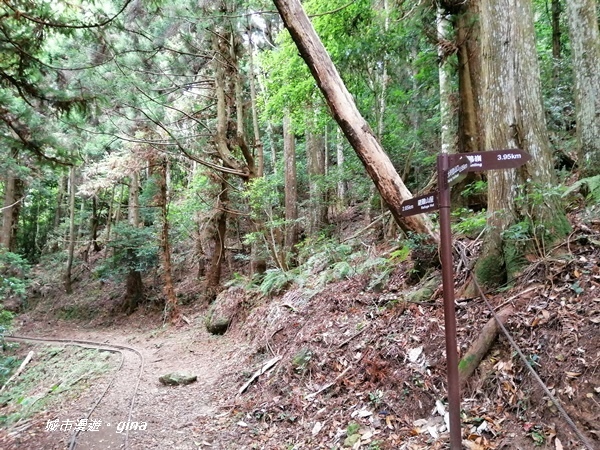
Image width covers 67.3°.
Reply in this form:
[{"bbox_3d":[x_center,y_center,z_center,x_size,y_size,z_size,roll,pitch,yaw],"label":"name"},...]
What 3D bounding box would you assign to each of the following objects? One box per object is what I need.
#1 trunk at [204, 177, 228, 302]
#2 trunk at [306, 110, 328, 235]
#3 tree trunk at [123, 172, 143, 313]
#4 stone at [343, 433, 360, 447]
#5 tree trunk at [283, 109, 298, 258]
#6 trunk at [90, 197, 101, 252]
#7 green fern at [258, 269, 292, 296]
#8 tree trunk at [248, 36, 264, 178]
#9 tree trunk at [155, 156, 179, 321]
[{"bbox_3d":[-2.409,0.418,13.000,0.519,3.654,0.519,5,-7,-10],"label":"trunk"},{"bbox_3d":[0.582,-1.747,15.000,0.599,4.211,0.599,-1,-7,2],"label":"trunk"},{"bbox_3d":[-5.575,0.582,15.000,0.499,4.671,0.499,2,-7,-20],"label":"tree trunk"},{"bbox_3d":[0.469,1.951,4.100,0.155,0.090,0.140,-1,-7,6],"label":"stone"},{"bbox_3d":[-0.295,-1.289,14.000,0.419,4.743,0.419,-2,-7,-1],"label":"tree trunk"},{"bbox_3d":[-9.528,-0.023,21.000,0.373,2.627,0.373,2,-7,-24],"label":"trunk"},{"bbox_3d":[-0.489,1.148,9.000,0.679,0.500,0.650,0,-7,-3],"label":"green fern"},{"bbox_3d":[-1.255,-3.418,13.000,0.288,4.322,0.288,-4,-7,-5],"label":"tree trunk"},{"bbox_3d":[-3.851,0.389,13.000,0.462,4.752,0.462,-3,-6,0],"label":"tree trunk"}]

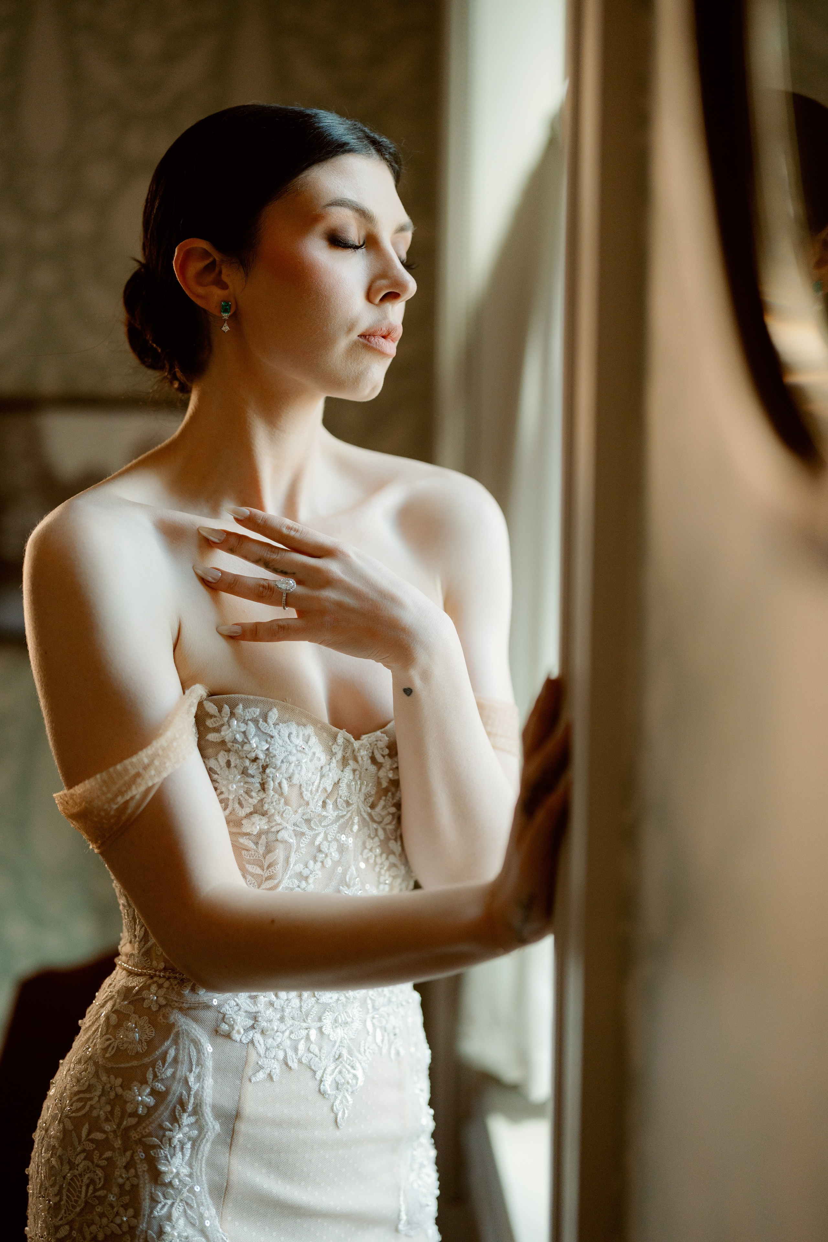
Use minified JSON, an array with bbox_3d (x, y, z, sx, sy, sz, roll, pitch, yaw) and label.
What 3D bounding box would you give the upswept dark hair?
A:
[{"bbox_3d":[-0.113,-0.272,1.255,0.210,0.205,0.165,4,7,29],"label":"upswept dark hair"}]

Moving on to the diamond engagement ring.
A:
[{"bbox_3d":[-0.085,-0.018,1.181,0.015,0.020,0.024,10,-30,17],"label":"diamond engagement ring"}]

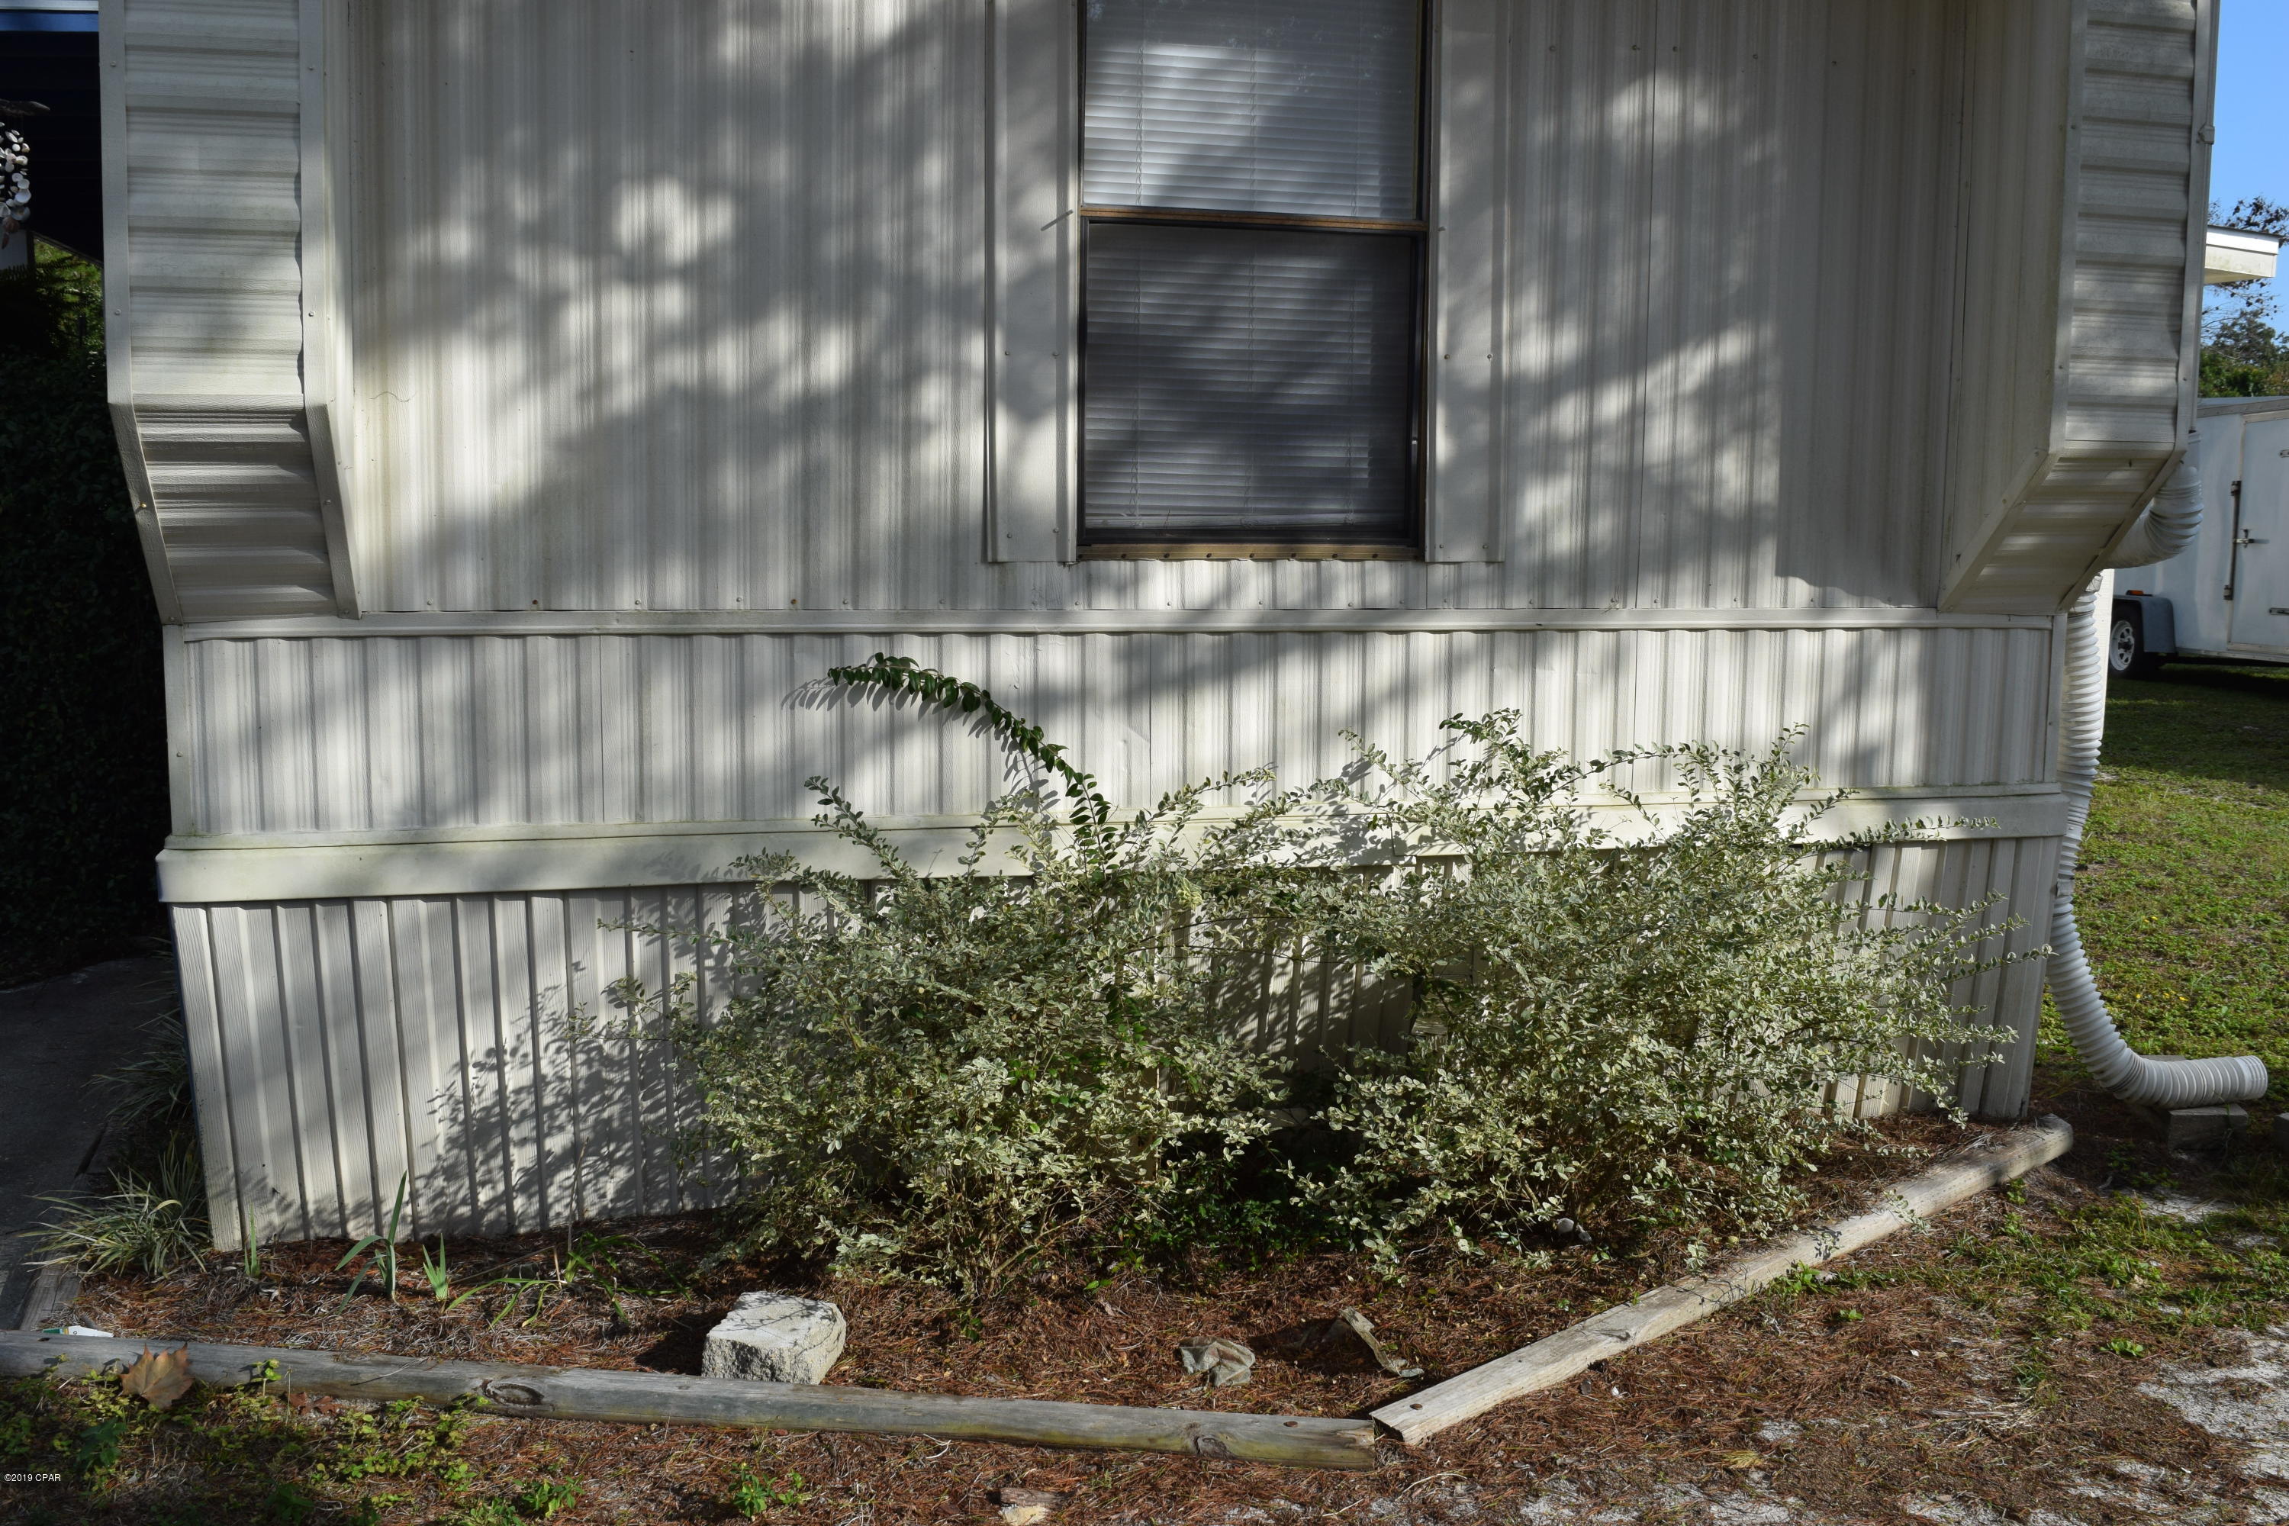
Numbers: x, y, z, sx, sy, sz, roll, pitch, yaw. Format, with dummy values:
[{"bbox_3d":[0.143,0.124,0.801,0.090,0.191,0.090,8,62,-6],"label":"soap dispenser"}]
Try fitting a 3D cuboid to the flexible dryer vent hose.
[{"bbox_3d":[2.553,0.080,4.960,0.610,1.550,0.430,-1,4,-14],"label":"flexible dryer vent hose"}]

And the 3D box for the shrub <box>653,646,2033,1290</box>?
[{"bbox_3d":[0.501,0.373,4.135,2.860,1.110,0.780,-1,4,-14],"label":"shrub"}]

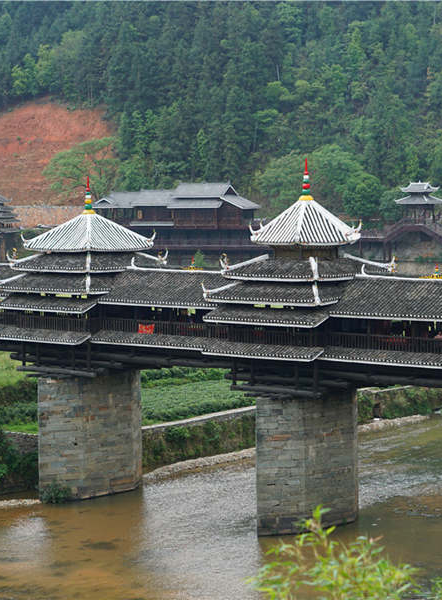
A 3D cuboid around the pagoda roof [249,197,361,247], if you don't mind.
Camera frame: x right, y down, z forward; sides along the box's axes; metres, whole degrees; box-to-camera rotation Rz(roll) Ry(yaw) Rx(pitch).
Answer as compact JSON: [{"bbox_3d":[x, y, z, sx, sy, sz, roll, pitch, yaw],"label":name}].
[{"bbox_3d":[4.591,-4.136,99.558,6.059,2.291,5.395,3,5,42],"label":"pagoda roof"}]

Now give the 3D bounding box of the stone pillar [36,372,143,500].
[{"bbox_3d":[-7.678,7.707,111.407,3.088,7.387,8.350,3,5,42],"label":"stone pillar"}]

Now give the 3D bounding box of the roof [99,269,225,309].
[{"bbox_3d":[-1.621,-0.764,109.794,10.800,2.100,6.100,3,6,42],"label":"roof"}]

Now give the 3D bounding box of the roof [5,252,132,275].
[{"bbox_3d":[-8.091,-2.460,115.447,6.900,1.100,6.900,3,6,42],"label":"roof"}]

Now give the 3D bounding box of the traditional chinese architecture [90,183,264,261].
[{"bbox_3d":[-6.361,-11.149,268.000,21.500,11.200,9.000,1,5,28],"label":"traditional chinese architecture"}]

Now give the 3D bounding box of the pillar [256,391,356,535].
[{"bbox_3d":[4.962,8.751,104.565,3.400,7.600,8.900,3,6,42],"label":"pillar"}]

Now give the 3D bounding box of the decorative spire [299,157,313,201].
[{"bbox_3d":[4.574,-6.339,99.417,0.747,2.324,0.747,0,4,0],"label":"decorative spire"}]

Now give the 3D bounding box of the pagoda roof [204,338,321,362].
[{"bbox_3d":[2.288,2.820,101.375,7.700,0.700,1.400,3,6,42],"label":"pagoda roof"}]

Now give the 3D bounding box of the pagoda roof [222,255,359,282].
[{"bbox_3d":[4.610,-1.850,99.704,6.640,1.129,6.640,3,5,42],"label":"pagoda roof"}]

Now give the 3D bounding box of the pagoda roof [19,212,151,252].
[{"bbox_3d":[-8.116,-4.285,115.315,5.800,2.350,5.800,3,6,42],"label":"pagoda roof"}]

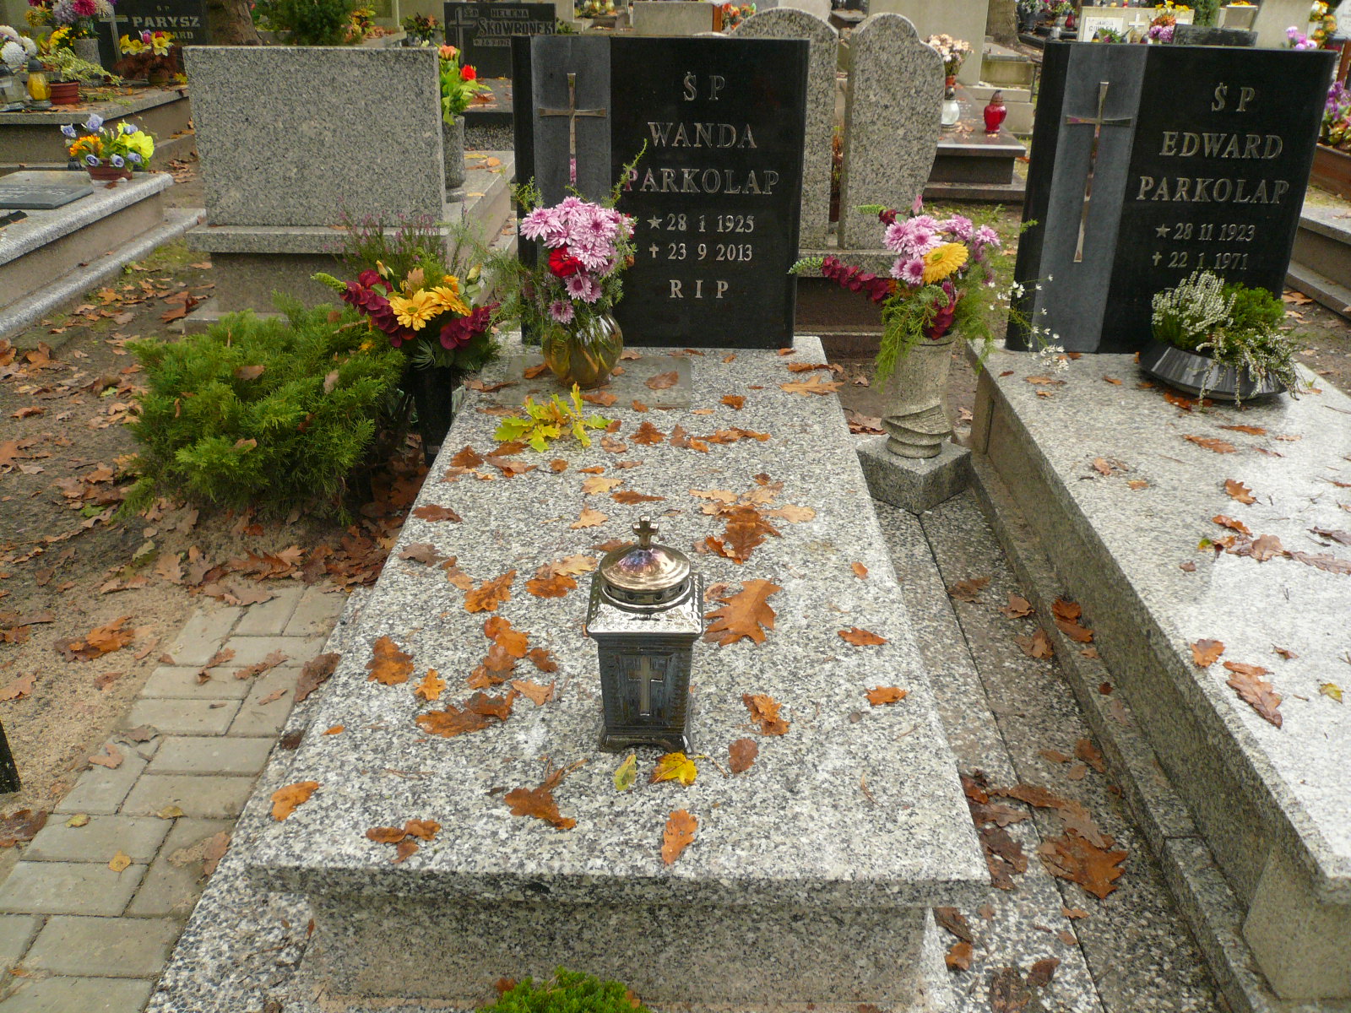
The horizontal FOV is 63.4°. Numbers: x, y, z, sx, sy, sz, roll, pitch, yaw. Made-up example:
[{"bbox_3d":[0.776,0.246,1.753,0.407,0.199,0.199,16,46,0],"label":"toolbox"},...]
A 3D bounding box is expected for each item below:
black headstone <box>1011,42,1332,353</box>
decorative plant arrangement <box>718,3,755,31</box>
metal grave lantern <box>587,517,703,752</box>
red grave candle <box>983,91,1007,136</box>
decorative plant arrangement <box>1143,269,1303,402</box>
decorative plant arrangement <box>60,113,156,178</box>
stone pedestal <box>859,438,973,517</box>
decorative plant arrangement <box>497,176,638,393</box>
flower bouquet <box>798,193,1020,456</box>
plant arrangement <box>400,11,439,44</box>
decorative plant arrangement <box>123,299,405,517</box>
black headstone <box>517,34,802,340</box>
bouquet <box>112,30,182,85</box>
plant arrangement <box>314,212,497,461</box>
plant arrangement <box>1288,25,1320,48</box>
[{"bbox_3d":[1.253,-0.777,2.828,0.725,0.754,0.070,0,21,-5],"label":"black headstone"},{"bbox_3d":[0.417,-3.223,7.352,0.260,0.320,0.240,1,29,0],"label":"decorative plant arrangement"},{"bbox_3d":[-0.040,0.159,1.456,0.145,0.323,0.145,1,29,0],"label":"metal grave lantern"},{"bbox_3d":[1.751,-2.162,5.979,0.130,0.225,0.110,1,29,0],"label":"red grave candle"},{"bbox_3d":[1.356,-0.441,2.686,0.380,0.270,0.360,1,26,0],"label":"decorative plant arrangement"},{"bbox_3d":[-2.522,-1.617,4.890,0.380,0.270,0.250,1,29,0],"label":"decorative plant arrangement"},{"bbox_3d":[0.602,-0.093,2.793,0.195,0.115,0.195,-25,38,-38],"label":"stone pedestal"},{"bbox_3d":[-0.251,-0.522,2.534,0.320,0.475,0.290,1,29,0],"label":"decorative plant arrangement"},{"bbox_3d":[0.528,-0.411,2.608,0.490,0.625,0.330,1,29,0],"label":"flower bouquet"},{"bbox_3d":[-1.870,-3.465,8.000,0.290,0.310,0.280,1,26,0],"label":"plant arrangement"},{"bbox_3d":[-0.999,-0.295,2.769,0.690,0.400,0.560,1,29,0],"label":"decorative plant arrangement"},{"bbox_3d":[-0.037,-0.768,2.741,0.700,0.730,0.080,1,21,0],"label":"black headstone"},{"bbox_3d":[-3.297,-2.807,6.801,0.420,0.310,0.300,1,29,0],"label":"bouquet"},{"bbox_3d":[-0.676,-0.425,2.808,0.450,0.650,0.340,1,29,0],"label":"plant arrangement"},{"bbox_3d":[4.179,-3.059,7.284,0.220,0.250,0.210,1,29,0],"label":"plant arrangement"}]

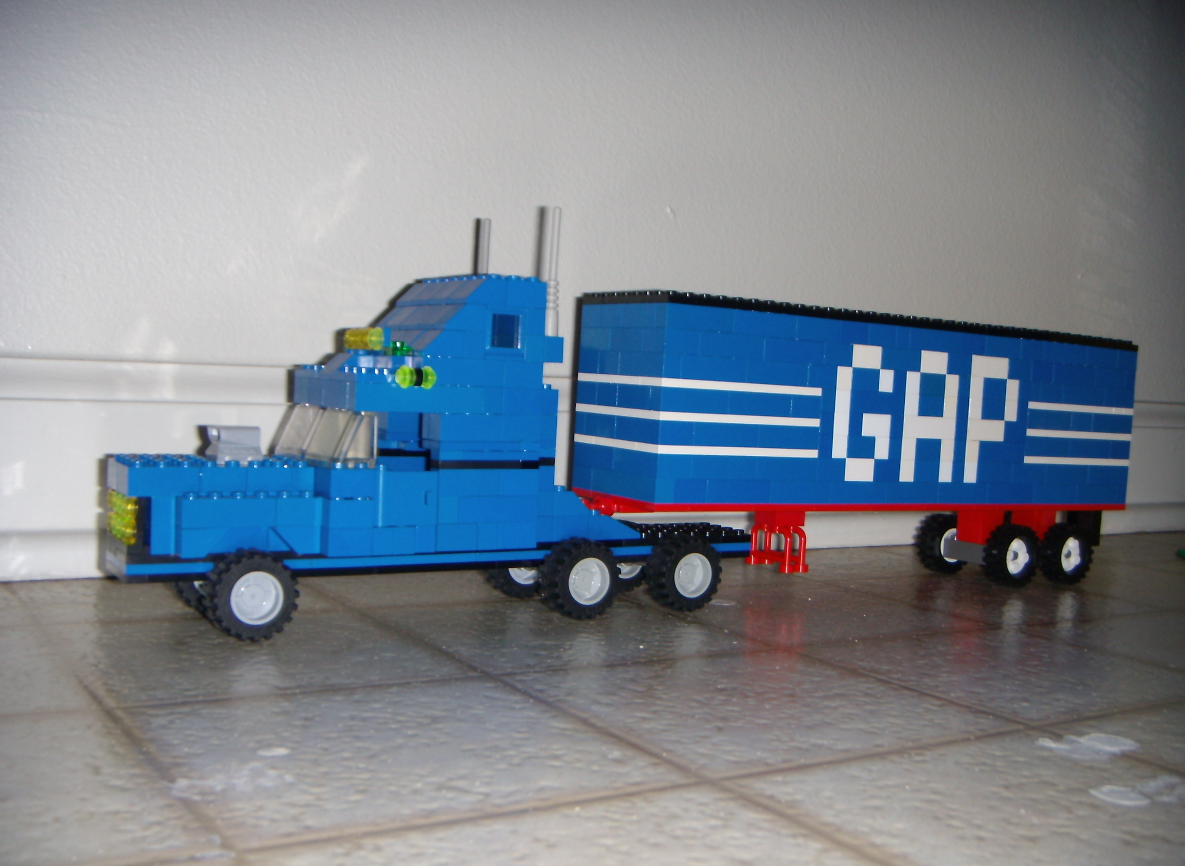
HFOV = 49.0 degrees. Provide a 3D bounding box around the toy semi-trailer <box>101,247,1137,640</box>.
[{"bbox_3d":[0.048,-0.003,0.553,0.478,0.149,0.071,1,3,-32],"label":"toy semi-trailer"}]

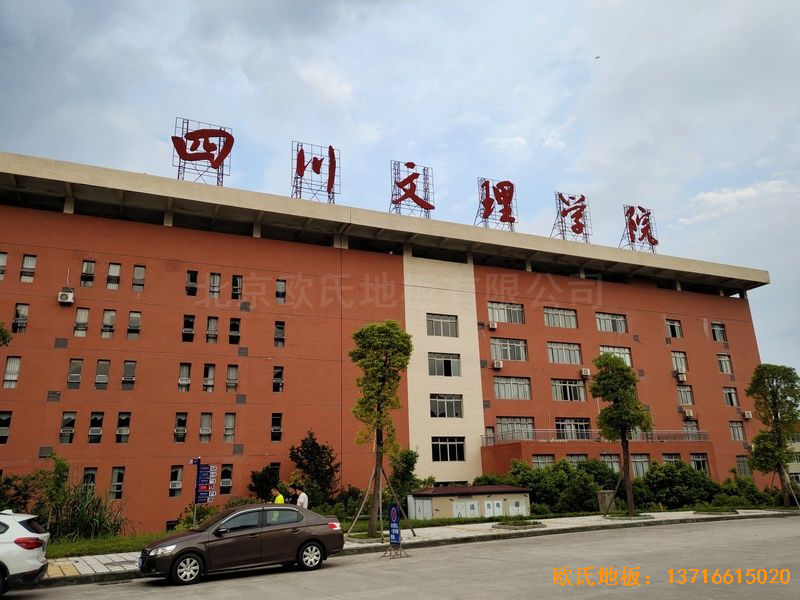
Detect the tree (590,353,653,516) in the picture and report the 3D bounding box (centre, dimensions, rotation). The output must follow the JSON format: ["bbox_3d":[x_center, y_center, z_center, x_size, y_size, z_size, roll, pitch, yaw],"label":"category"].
[{"bbox_3d":[9.420,5.560,25.500,2.600,6.800,2.600,5,-18,-22],"label":"tree"}]

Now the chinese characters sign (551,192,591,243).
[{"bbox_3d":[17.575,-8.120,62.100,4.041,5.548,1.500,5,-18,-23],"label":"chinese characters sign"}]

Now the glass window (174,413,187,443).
[{"bbox_3d":[-14.712,8.585,40.446,0.699,1.965,0.150,6,-19,-22],"label":"glass window"}]

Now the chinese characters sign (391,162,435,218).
[{"bbox_3d":[1.143,-9.440,51.858,4.012,4.972,0.800,5,-18,-22],"label":"chinese characters sign"}]

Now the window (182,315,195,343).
[{"bbox_3d":[-14.700,2.006,41.884,0.718,1.921,0.150,5,-18,-22],"label":"window"}]

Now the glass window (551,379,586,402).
[{"bbox_3d":[15.165,8.100,53.880,3.677,1.974,0.160,5,-18,-22],"label":"glass window"}]

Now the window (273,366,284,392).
[{"bbox_3d":[-8.740,5.724,43.323,0.722,1.879,0.150,5,-18,-22],"label":"window"}]

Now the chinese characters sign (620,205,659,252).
[{"bbox_3d":[24.813,-7.055,61.851,4.216,5.152,0.800,6,-19,-22],"label":"chinese characters sign"}]

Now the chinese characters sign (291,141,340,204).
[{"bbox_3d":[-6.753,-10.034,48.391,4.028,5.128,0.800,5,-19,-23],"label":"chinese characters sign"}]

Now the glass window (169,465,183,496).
[{"bbox_3d":[-14.466,11.730,38.919,0.719,1.920,0.150,5,-18,-22],"label":"glass window"}]

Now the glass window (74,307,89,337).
[{"bbox_3d":[-20.817,1.473,39.372,0.726,1.927,0.150,5,-18,-22],"label":"glass window"}]

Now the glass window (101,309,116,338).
[{"bbox_3d":[-19.351,1.615,39.970,0.719,1.944,0.150,5,-18,-22],"label":"glass window"}]

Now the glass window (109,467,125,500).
[{"bbox_3d":[-17.240,11.216,36.748,0.710,1.893,0.150,5,-19,-23],"label":"glass window"}]

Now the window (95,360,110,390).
[{"bbox_3d":[-19.263,4.861,38.984,0.735,1.909,0.150,5,-18,-22],"label":"window"}]

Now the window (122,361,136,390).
[{"bbox_3d":[-18.156,5.081,40.344,0.670,2.008,0.160,5,-18,-22],"label":"window"}]

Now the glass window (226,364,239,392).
[{"bbox_3d":[-11.714,5.501,42.090,0.708,1.913,0.150,5,-18,-22],"label":"glass window"}]

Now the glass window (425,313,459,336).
[{"bbox_3d":[3.552,2.139,49.840,2.870,1.907,0.150,5,-18,-22],"label":"glass window"}]

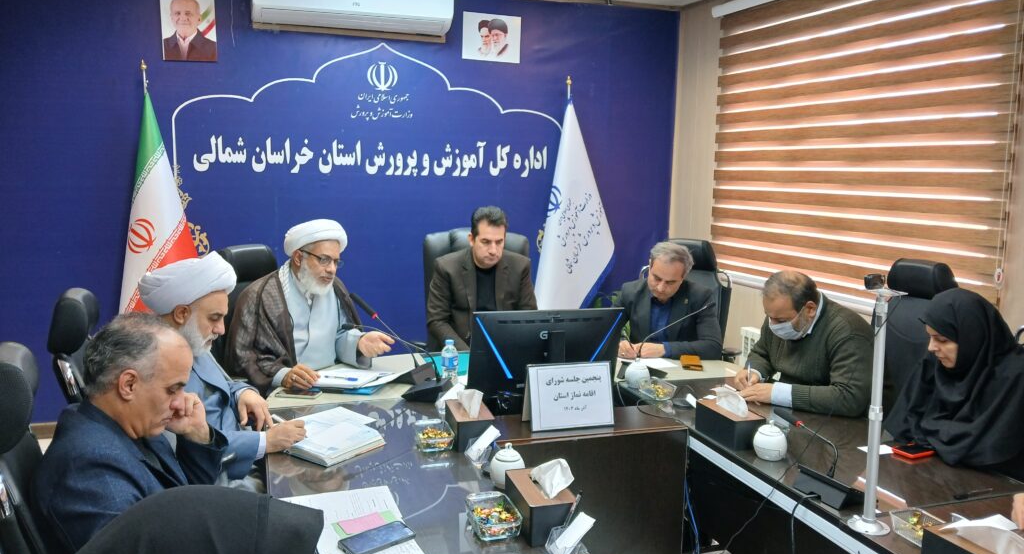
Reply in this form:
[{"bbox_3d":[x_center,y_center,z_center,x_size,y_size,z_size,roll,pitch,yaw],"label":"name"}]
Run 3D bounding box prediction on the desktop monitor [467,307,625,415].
[{"bbox_3d":[0.118,0.302,2.758,0.555,0.390,0.200,-3,9,-20],"label":"desktop monitor"}]

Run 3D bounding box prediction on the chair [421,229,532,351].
[{"bbox_3d":[-0.182,0.394,4.060,0.670,1.280,0.700,-3,9,-20],"label":"chair"}]

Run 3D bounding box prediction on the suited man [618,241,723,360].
[{"bbox_3d":[0.815,0.465,4.009,0.560,1.280,0.740,3,9,19],"label":"suited man"}]

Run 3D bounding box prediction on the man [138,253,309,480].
[{"bbox_3d":[-0.916,0.629,2.502,0.780,1.390,0.580,-1,9,-7],"label":"man"}]

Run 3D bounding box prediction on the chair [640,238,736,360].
[{"bbox_3d":[0.879,0.439,3.933,0.640,1.240,0.660,3,9,16],"label":"chair"}]

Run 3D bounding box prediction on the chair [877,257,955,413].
[{"bbox_3d":[1.429,0.561,3.111,0.660,1.240,0.640,-5,10,-33],"label":"chair"}]

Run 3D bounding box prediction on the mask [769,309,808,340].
[{"bbox_3d":[1.097,0.196,3.050,0.090,0.105,0.135,-42,27,-20],"label":"mask"}]

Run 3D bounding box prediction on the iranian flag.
[{"bbox_3d":[-2.098,-0.205,4.575,0.480,1.740,0.290,-3,9,-20],"label":"iranian flag"}]

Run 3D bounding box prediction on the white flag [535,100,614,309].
[{"bbox_3d":[0.448,-0.357,5.505,0.510,1.760,0.290,-3,9,-20],"label":"white flag"}]

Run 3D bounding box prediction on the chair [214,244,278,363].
[{"bbox_3d":[-1.233,0.506,3.756,0.640,1.260,0.660,-6,10,-34],"label":"chair"}]

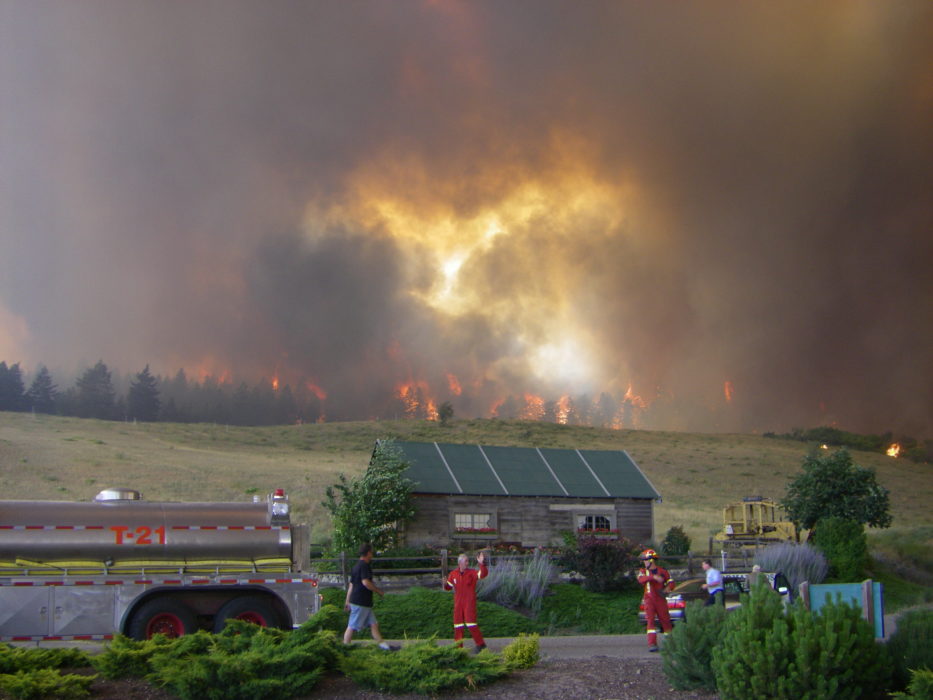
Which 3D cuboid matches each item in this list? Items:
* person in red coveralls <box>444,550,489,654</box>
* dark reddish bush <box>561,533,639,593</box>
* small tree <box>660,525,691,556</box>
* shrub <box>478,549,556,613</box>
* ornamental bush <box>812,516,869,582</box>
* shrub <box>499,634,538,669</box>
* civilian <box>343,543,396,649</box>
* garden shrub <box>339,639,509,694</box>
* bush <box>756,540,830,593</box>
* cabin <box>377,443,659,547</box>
[{"bbox_3d":[0.000,4.474,18.183,0.780,1.778,0.500,-2,-11,8],"label":"person in red coveralls"},{"bbox_3d":[3.381,5.333,25.655,1.953,1.401,1.800,0,-11,0],"label":"dark reddish bush"},{"bbox_3d":[6.835,6.261,33.500,0.981,1.093,0.981,0,-11,0],"label":"small tree"},{"bbox_3d":[1.260,5.677,25.300,1.927,1.519,1.638,0,-11,0],"label":"shrub"},{"bbox_3d":[10.931,5.820,29.940,1.637,1.883,1.600,0,-11,0],"label":"ornamental bush"},{"bbox_3d":[0.758,4.306,14.651,0.543,0.512,0.550,0,-11,0],"label":"shrub"},{"bbox_3d":[-1.631,4.207,17.400,0.920,1.797,0.580,2,-11,-8],"label":"civilian"},{"bbox_3d":[-0.553,4.014,13.180,2.186,0.584,1.800,0,-11,0],"label":"garden shrub"},{"bbox_3d":[8.787,5.882,27.688,2.001,1.441,1.900,0,-11,0],"label":"bush"},{"bbox_3d":[1.473,5.332,36.261,9.695,3.891,4.599,5,-12,-22],"label":"cabin"}]

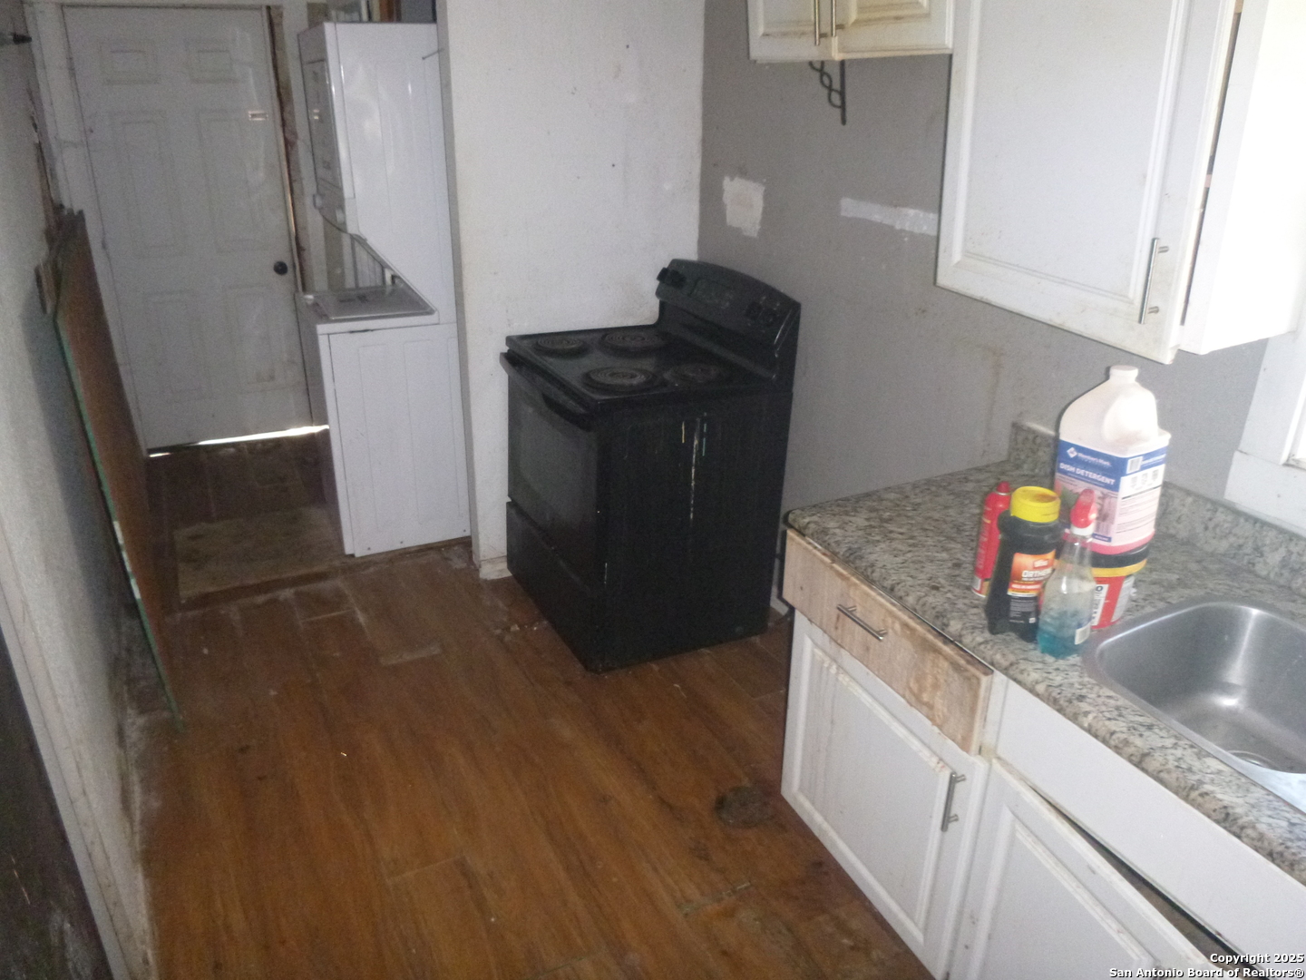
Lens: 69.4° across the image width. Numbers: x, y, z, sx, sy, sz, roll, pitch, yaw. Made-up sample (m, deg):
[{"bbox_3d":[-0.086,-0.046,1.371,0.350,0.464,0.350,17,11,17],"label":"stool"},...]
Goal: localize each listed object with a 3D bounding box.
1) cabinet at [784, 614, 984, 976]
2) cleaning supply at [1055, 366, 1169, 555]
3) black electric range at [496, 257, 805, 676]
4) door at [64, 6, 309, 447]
[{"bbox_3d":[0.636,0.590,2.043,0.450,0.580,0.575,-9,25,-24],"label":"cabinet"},{"bbox_3d":[0.743,-0.056,1.524,0.120,0.290,0.122,-15,25,-30],"label":"cleaning supply"},{"bbox_3d":[-0.061,-0.136,3.227,0.700,1.170,0.760,-10,26,-25],"label":"black electric range"},{"bbox_3d":[-2.202,-1.224,4.608,0.810,2.030,0.045,-11,26,-28],"label":"door"}]

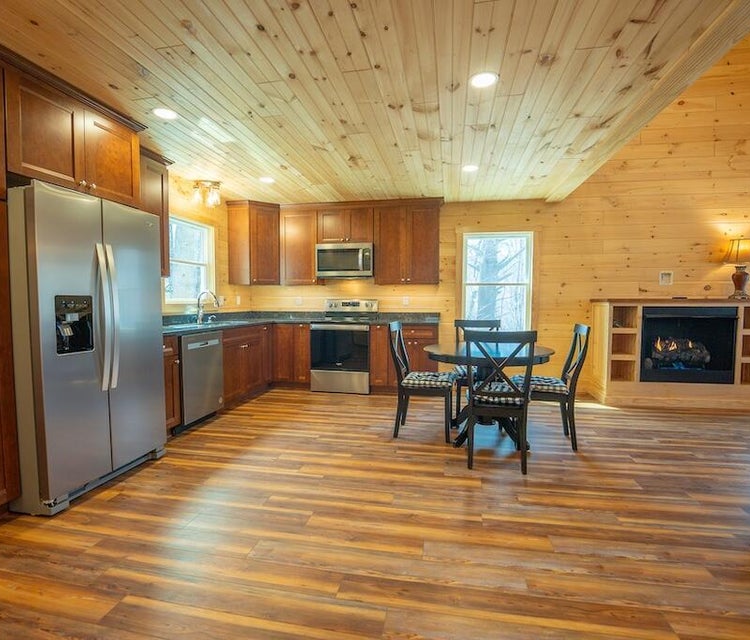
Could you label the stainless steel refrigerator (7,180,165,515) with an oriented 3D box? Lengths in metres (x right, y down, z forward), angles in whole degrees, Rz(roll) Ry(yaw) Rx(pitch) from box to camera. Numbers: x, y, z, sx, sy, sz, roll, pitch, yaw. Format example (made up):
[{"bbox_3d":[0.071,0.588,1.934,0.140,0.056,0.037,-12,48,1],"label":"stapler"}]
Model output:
[{"bbox_3d":[-2.041,0.151,2.490,0.799,1.801,0.873,1,3,11],"label":"stainless steel refrigerator"}]

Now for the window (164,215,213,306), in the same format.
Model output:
[{"bbox_3d":[-2.147,-0.664,4.301,0.109,0.975,0.900,1,3,11],"label":"window"}]

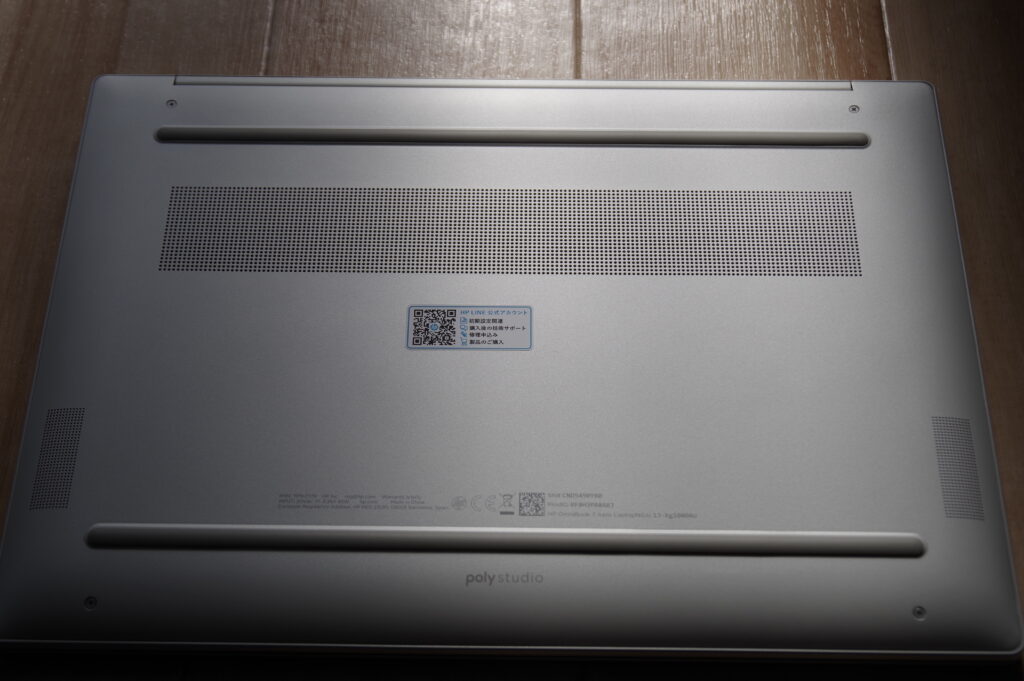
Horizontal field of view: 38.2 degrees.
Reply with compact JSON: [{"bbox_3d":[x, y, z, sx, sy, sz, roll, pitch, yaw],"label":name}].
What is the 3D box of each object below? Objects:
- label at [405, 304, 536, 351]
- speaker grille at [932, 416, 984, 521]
[{"bbox_3d":[-0.013,-0.004,0.465,0.039,0.001,0.016,1,58,1],"label":"label"},{"bbox_3d":[0.132,0.038,0.439,0.012,0.002,0.034,4,58,-5],"label":"speaker grille"}]

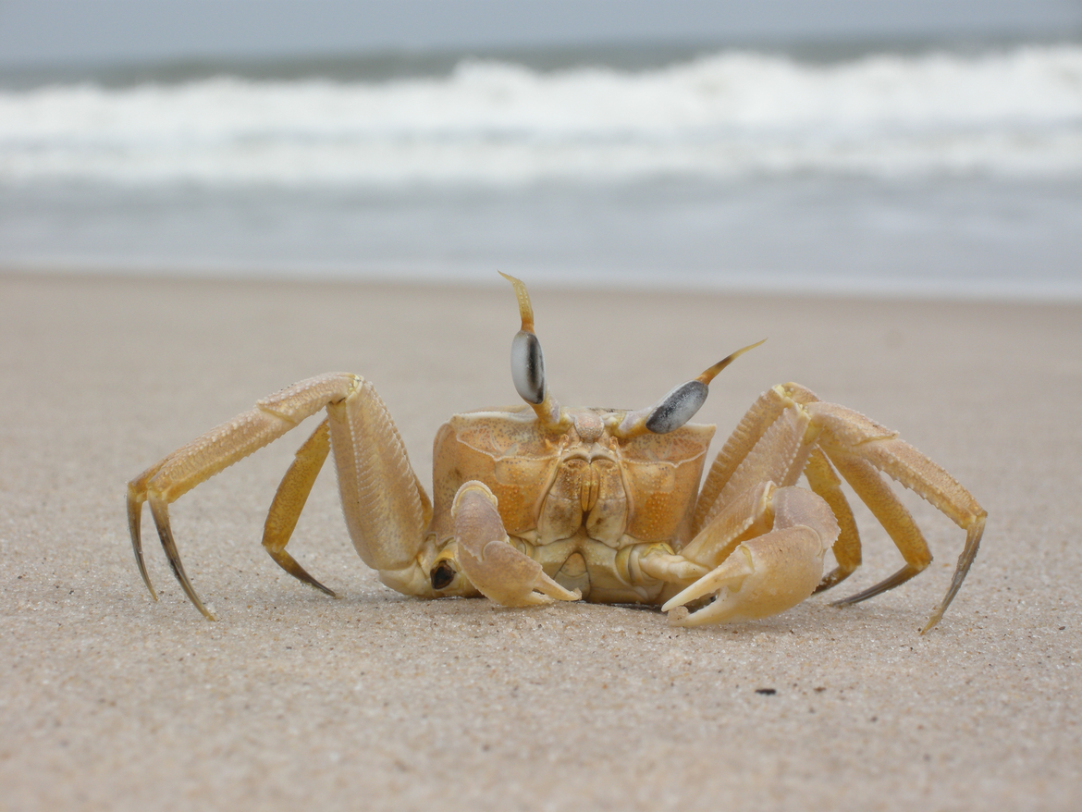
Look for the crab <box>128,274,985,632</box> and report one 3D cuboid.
[{"bbox_3d":[0.003,0.005,0.628,0.138,0.054,0.072,1,4,-7],"label":"crab"}]

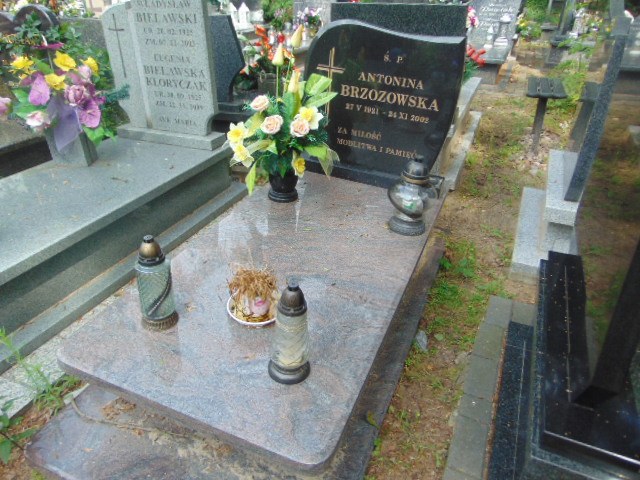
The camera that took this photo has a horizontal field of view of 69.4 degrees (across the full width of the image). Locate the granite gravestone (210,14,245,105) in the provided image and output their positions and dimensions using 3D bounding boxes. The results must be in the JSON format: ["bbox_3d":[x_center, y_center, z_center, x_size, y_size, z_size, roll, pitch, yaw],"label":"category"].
[{"bbox_3d":[-0.800,-1.288,3.251,0.627,0.578,0.088,14,34,18],"label":"granite gravestone"}]

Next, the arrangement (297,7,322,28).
[{"bbox_3d":[-0.127,-2.639,5.501,0.333,0.274,0.274,14,34,18],"label":"arrangement"}]

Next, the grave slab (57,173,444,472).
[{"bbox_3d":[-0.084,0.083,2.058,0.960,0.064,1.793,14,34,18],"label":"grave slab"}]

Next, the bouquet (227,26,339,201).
[{"bbox_3d":[-0.194,-0.584,2.263,0.568,0.833,0.461,14,34,18],"label":"bouquet"}]

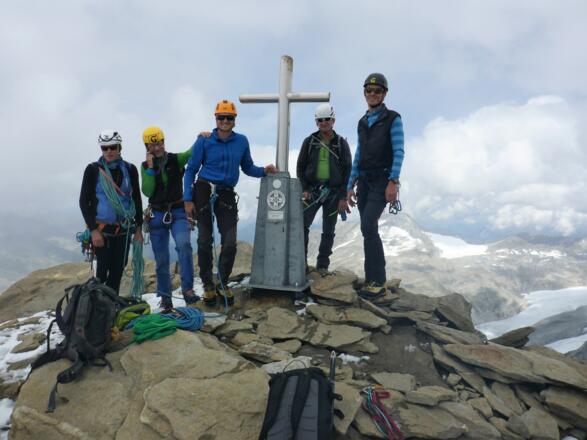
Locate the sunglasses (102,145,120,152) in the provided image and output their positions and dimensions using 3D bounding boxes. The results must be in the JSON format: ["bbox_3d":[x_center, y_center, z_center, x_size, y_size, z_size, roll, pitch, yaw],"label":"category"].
[{"bbox_3d":[-1.554,-0.606,4.020,0.148,0.047,0.135,1,-1,0],"label":"sunglasses"}]

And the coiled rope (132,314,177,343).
[{"bbox_3d":[-1.043,0.811,3.550,0.350,0.140,0.340,1,-1,-16],"label":"coiled rope"}]

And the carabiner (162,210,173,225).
[{"bbox_3d":[-1.094,-0.020,4.130,0.070,0.115,0.016,1,-1,-9],"label":"carabiner"}]

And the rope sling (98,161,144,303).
[{"bbox_3d":[-1.460,0.081,4.030,0.390,1.200,0.280,1,-1,-12],"label":"rope sling"}]

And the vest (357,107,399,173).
[{"bbox_3d":[0.709,-0.679,3.980,0.410,0.570,0.260,0,-1,31],"label":"vest"}]

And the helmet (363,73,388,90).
[{"bbox_3d":[0.715,-1.198,4.130,0.220,0.170,0.275,5,0,25],"label":"helmet"}]

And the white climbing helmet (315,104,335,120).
[{"bbox_3d":[0.323,-1.089,4.820,0.215,0.170,0.270,1,1,14],"label":"white climbing helmet"}]

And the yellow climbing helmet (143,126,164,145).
[{"bbox_3d":[-1.310,-0.789,4.450,0.215,0.170,0.270,-10,1,-17],"label":"yellow climbing helmet"}]

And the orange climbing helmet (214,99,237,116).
[{"bbox_3d":[-0.616,-1.014,4.300,0.215,0.165,0.270,1,2,-7],"label":"orange climbing helmet"}]

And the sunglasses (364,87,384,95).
[{"bbox_3d":[0.673,-1.072,3.930,0.148,0.048,0.135,0,-1,21],"label":"sunglasses"}]

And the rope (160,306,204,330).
[{"bbox_3d":[-0.901,0.793,3.820,0.390,0.130,0.360,1,-1,-16],"label":"rope"}]

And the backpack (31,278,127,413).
[{"bbox_3d":[-1.425,0.756,3.220,0.440,0.620,0.420,11,-7,-40],"label":"backpack"}]

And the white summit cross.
[{"bbox_3d":[-0.094,-0.443,4.380,0.850,2.140,0.480,2,-1,14],"label":"white summit cross"}]

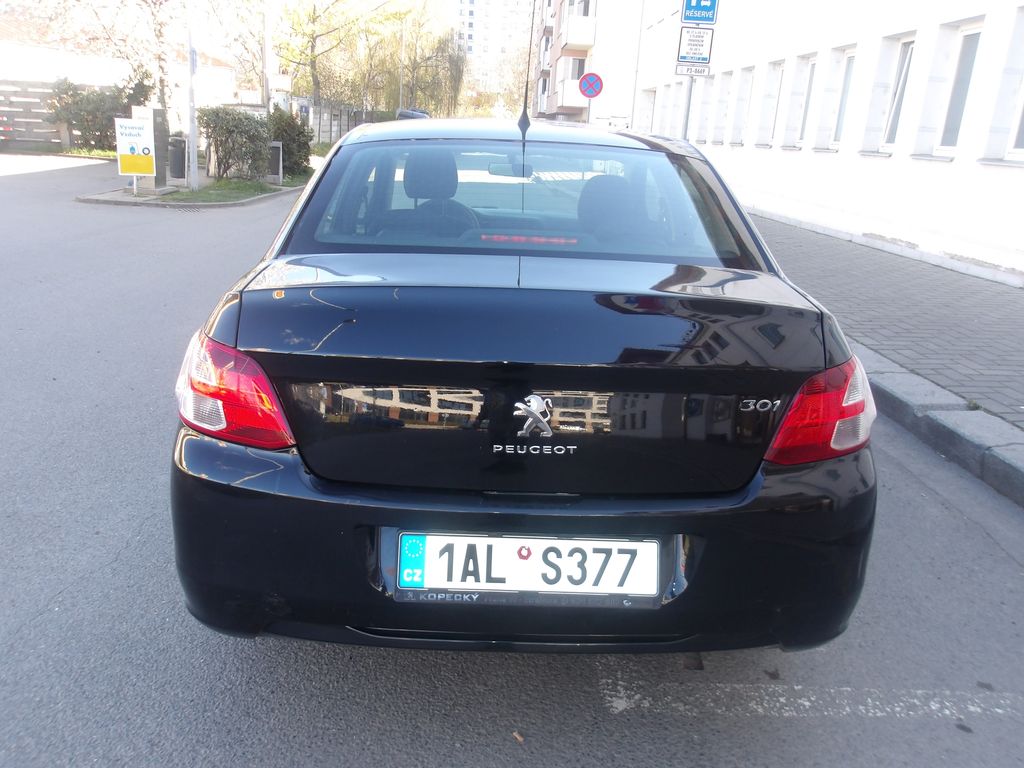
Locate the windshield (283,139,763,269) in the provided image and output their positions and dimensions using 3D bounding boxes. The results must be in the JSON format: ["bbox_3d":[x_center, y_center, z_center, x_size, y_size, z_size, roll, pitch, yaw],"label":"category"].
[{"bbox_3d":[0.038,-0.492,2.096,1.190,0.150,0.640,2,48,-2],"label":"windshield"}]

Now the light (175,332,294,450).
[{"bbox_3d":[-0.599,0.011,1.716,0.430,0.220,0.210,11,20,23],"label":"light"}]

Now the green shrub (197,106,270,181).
[{"bbox_3d":[-6.050,-5.170,17.169,1.400,1.500,1.250,2,18,-2],"label":"green shrub"}]

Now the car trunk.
[{"bbox_3d":[0.039,-0.046,1.725,1.200,0.430,0.500,2,18,-2],"label":"car trunk"}]

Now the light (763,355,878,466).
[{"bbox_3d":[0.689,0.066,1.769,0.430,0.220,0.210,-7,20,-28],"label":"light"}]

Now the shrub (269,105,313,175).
[{"bbox_3d":[-5.554,-5.997,19.748,1.200,1.630,1.150,2,18,-2],"label":"shrub"}]

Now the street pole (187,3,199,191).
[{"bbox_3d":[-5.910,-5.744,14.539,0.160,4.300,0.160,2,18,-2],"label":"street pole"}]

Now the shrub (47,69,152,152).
[{"bbox_3d":[-13.587,-8.972,26.114,2.900,2.510,2.200,2,18,-2],"label":"shrub"}]

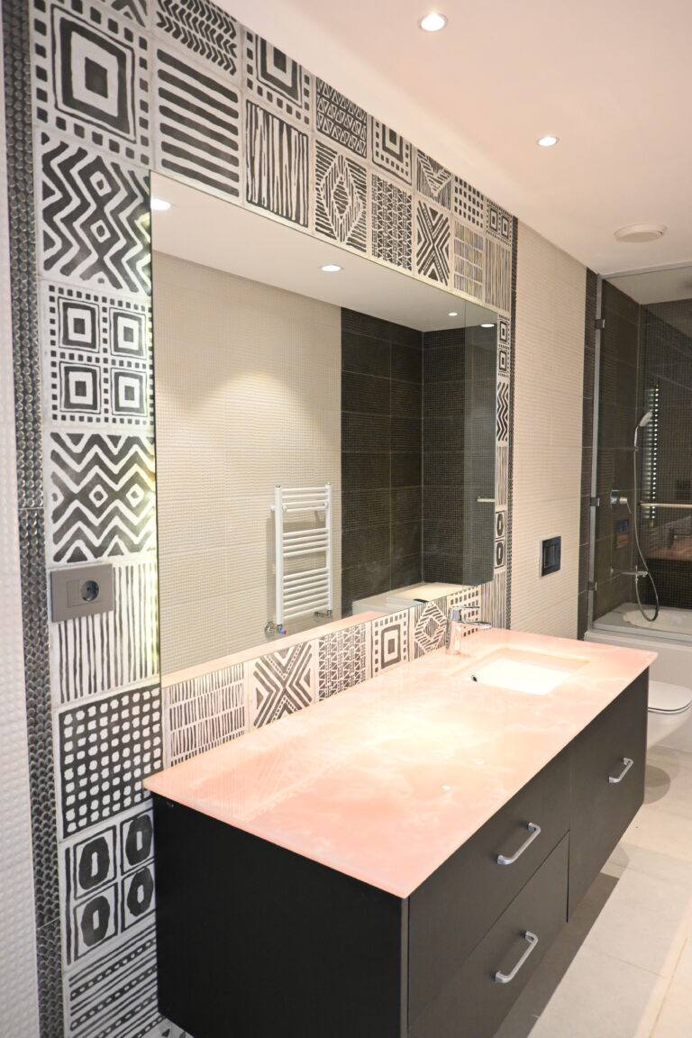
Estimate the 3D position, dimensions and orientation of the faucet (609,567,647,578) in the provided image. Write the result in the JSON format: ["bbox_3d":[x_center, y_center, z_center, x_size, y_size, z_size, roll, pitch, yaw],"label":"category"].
[{"bbox_3d":[1.586,0.307,3.875,0.195,0.065,0.060,4,6,36],"label":"faucet"}]

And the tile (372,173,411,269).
[{"bbox_3d":[0.105,-0.695,1.634,0.012,0.203,0.197,4,6,37],"label":"tile"}]

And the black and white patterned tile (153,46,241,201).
[{"bbox_3d":[-0.299,-0.792,1.404,0.010,0.243,0.239,4,6,36],"label":"black and white patterned tile"}]

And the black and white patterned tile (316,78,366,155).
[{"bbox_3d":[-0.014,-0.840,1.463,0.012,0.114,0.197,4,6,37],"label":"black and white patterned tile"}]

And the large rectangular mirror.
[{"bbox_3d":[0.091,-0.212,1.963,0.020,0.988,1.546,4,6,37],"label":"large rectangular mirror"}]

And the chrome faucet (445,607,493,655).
[{"bbox_3d":[0.409,0.373,2.295,0.170,0.163,0.049,4,6,37],"label":"chrome faucet"}]

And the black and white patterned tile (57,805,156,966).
[{"bbox_3d":[-0.367,0.572,1.108,0.012,0.203,0.197,4,6,37],"label":"black and white patterned tile"}]

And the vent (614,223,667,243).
[{"bbox_3d":[1.240,-1.199,2.916,0.208,0.018,0.208,4,6,37],"label":"vent"}]

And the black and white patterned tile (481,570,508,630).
[{"bbox_3d":[0.578,0.341,2.741,0.011,0.253,0.247,4,6,37],"label":"black and white patterned tile"}]

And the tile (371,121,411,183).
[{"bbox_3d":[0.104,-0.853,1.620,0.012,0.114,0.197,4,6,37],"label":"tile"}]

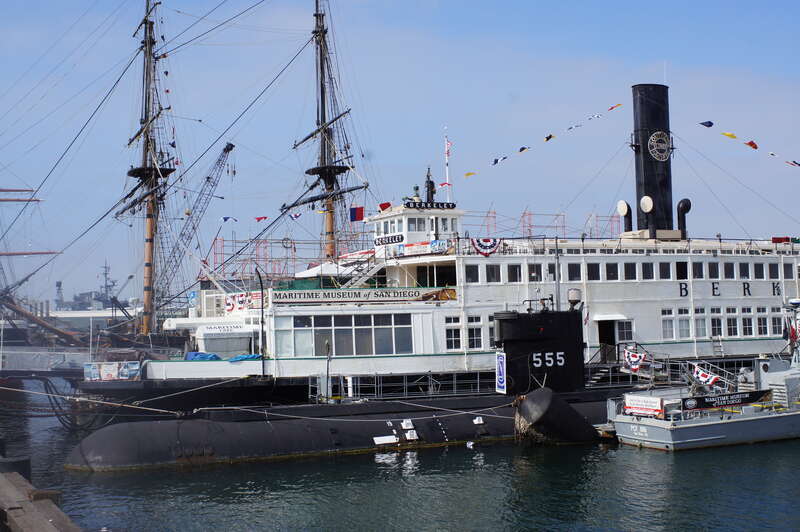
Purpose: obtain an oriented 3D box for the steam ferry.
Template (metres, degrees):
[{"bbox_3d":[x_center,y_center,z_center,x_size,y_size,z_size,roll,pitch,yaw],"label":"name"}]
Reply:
[{"bbox_3d":[18.600,-2.500,72.400,83.500,21.200,22.000,-1,-2,-32],"label":"steam ferry"}]

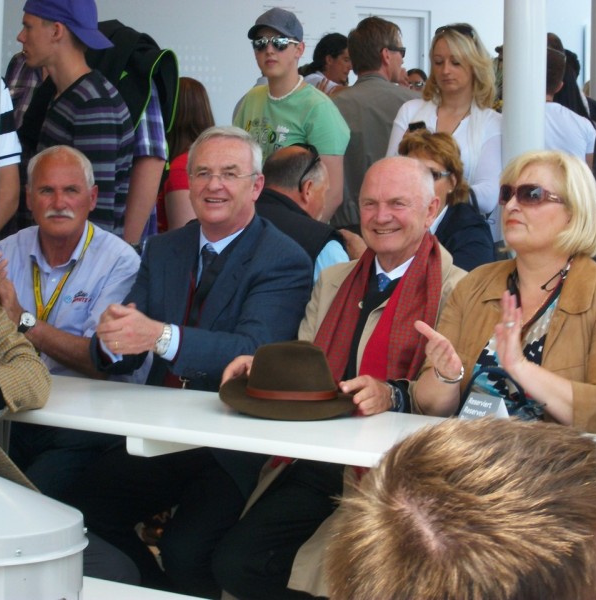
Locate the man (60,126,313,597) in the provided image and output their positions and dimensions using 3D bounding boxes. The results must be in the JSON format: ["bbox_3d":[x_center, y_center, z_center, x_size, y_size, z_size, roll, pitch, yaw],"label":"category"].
[{"bbox_3d":[-0.262,0.269,5.401,0.550,1.310,0.770,6,9,27],"label":"man"}]

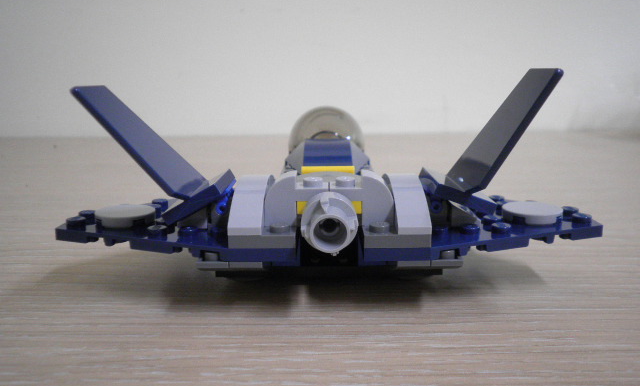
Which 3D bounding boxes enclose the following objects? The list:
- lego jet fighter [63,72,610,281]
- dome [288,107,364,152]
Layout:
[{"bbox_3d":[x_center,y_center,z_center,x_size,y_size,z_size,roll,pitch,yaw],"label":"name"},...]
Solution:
[{"bbox_3d":[0.003,-0.014,0.202,0.144,0.059,0.161,0,14,0],"label":"lego jet fighter"},{"bbox_3d":[0.003,-0.028,0.245,0.032,0.018,0.034,0,14,0],"label":"dome"}]

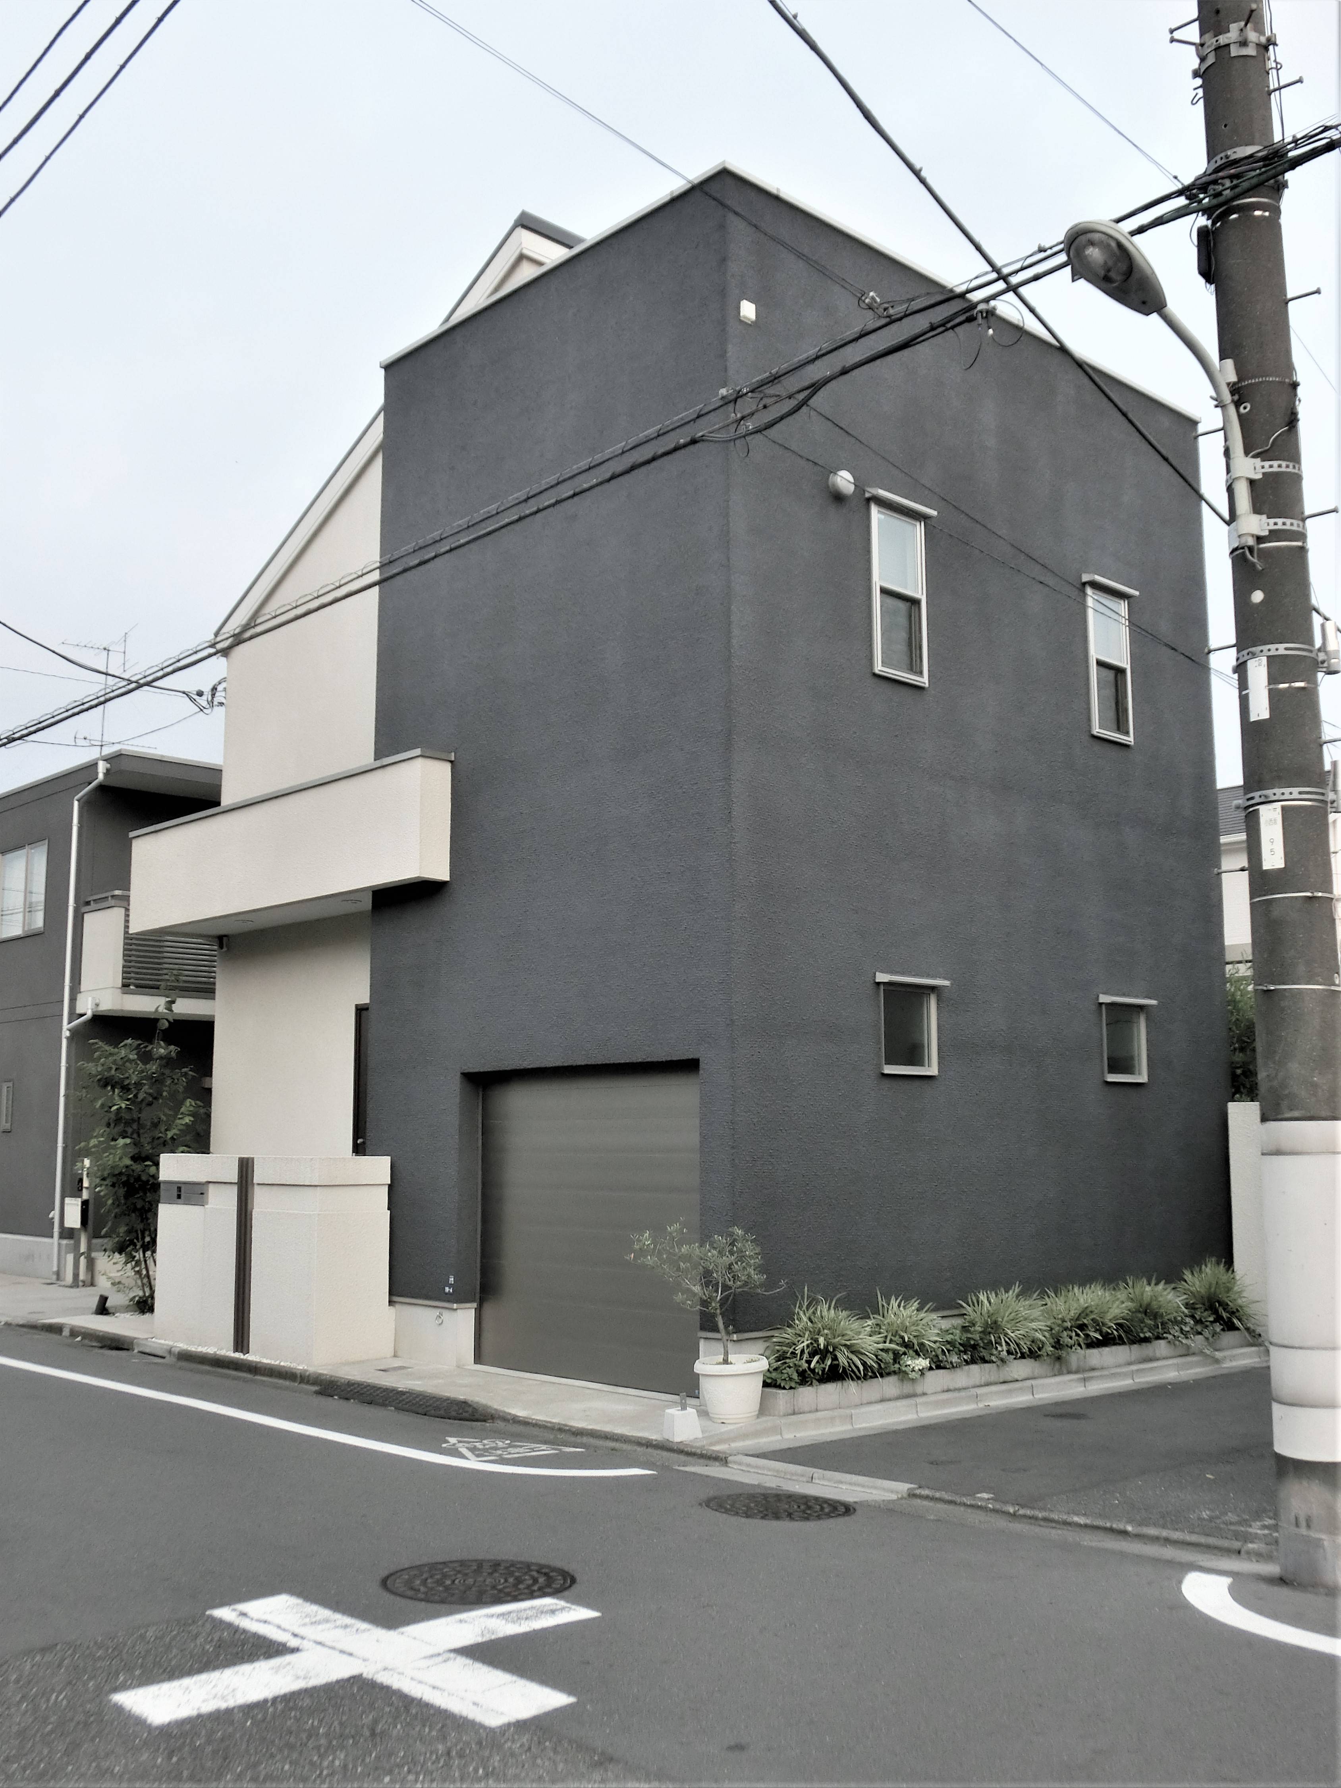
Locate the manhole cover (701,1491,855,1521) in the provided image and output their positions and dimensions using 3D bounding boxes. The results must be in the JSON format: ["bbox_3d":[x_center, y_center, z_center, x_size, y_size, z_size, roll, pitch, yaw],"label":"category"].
[{"bbox_3d":[0.499,2.828,7.811,0.700,0.040,0.700,0,-8,0],"label":"manhole cover"}]

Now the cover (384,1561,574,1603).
[{"bbox_3d":[-0.692,2.510,6.175,0.700,0.040,0.700,0,-8,0],"label":"cover"}]

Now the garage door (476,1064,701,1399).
[{"bbox_3d":[-0.510,2.142,11.078,0.080,1.985,2.410,7,-11,-42],"label":"garage door"}]

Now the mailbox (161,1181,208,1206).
[{"bbox_3d":[-3.744,2.360,13.420,0.200,0.180,0.770,7,-11,-42],"label":"mailbox"}]

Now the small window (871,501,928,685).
[{"bbox_3d":[1.559,-2.028,11.589,0.575,1.210,0.120,7,-11,-42],"label":"small window"}]

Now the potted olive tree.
[{"bbox_3d":[0.174,2.382,9.561,0.812,1.086,0.700,0,-8,0],"label":"potted olive tree"}]

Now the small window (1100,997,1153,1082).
[{"bbox_3d":[3.455,1.103,12.890,0.655,0.648,0.140,7,-11,-42],"label":"small window"}]

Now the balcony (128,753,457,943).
[{"bbox_3d":[-3.082,-0.306,14.102,0.760,0.927,4.620,7,-11,-42],"label":"balcony"}]

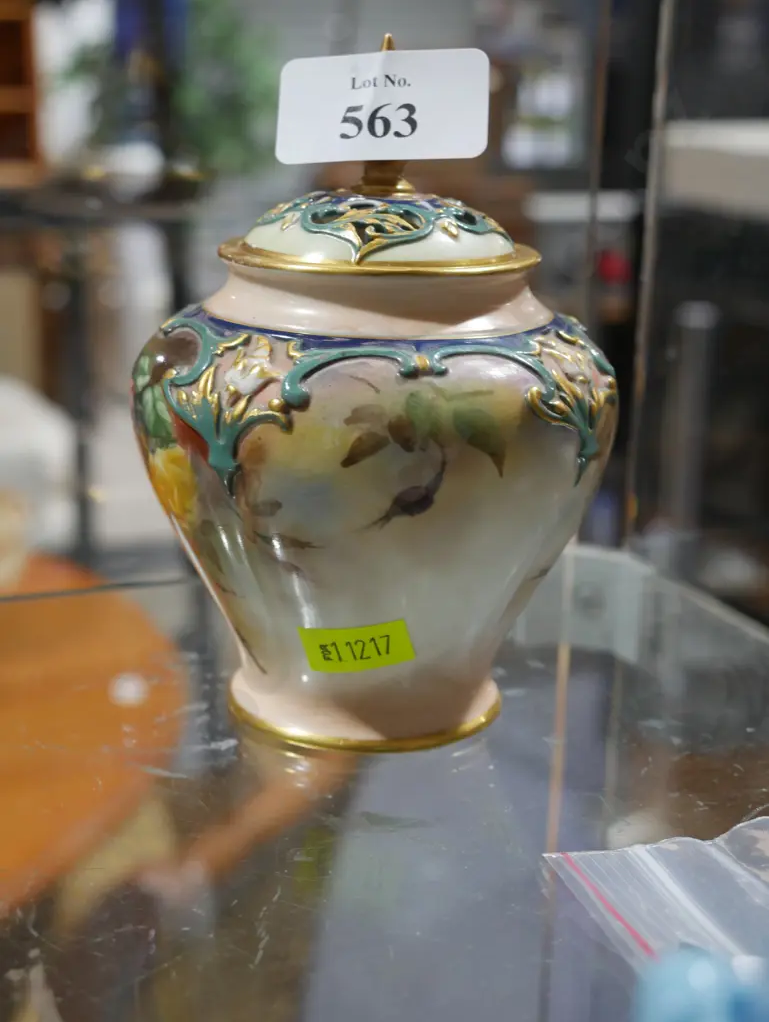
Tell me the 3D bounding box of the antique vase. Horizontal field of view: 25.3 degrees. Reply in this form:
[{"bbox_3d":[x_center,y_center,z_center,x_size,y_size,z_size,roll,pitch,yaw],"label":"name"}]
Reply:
[{"bbox_3d":[-0.002,-0.025,0.347,0.098,0.135,0.098,2,17,0],"label":"antique vase"}]

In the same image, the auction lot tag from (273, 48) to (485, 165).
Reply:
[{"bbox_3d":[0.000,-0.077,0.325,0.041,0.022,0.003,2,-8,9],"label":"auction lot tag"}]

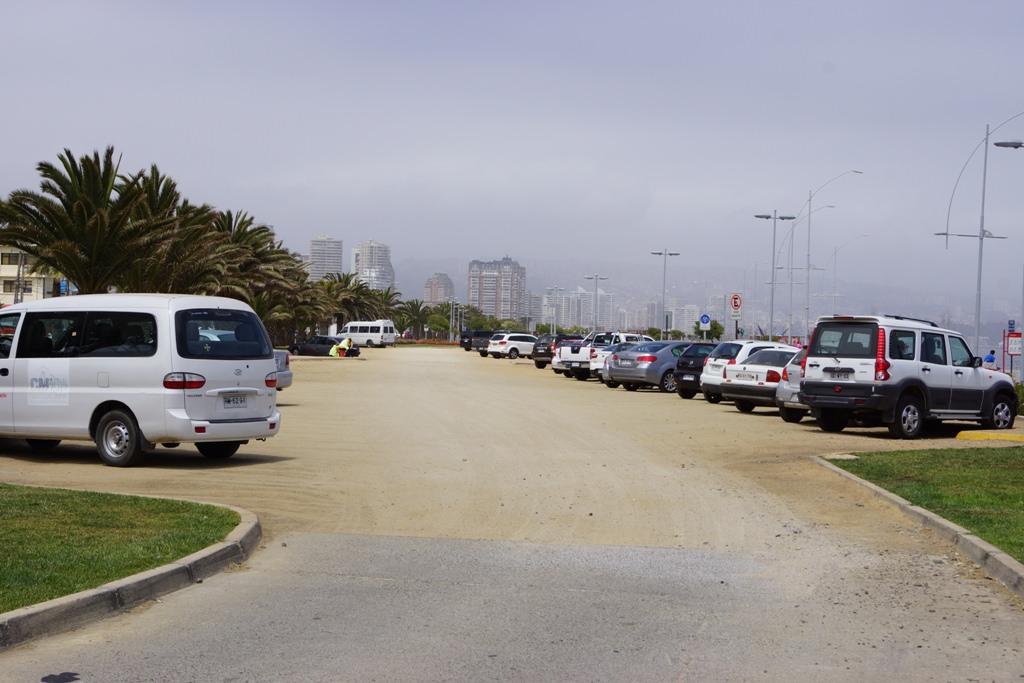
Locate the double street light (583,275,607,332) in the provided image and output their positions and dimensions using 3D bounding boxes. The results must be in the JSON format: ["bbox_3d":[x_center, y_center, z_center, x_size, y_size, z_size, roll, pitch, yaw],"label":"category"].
[{"bbox_3d":[8.214,-2.669,144.990,2.200,7.700,0.350,1,0,-4],"label":"double street light"}]

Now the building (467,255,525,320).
[{"bbox_3d":[-13.842,-41.347,1365.000,42.000,74.200,36.000,1,0,16],"label":"building"}]

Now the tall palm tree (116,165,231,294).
[{"bbox_3d":[-15.035,-3.358,64.000,6.800,8.510,6.800,1,0,0],"label":"tall palm tree"}]

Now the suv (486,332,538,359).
[{"bbox_3d":[0.673,0.296,98.102,4.850,1.720,1.860,1,0,-42],"label":"suv"}]

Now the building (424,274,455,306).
[{"bbox_3d":[-75.725,-39.286,1545.000,24.000,65.600,22.000,2,0,28],"label":"building"}]

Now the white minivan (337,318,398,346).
[{"bbox_3d":[-14.174,-0.704,142.083,5.700,2.620,1.950,2,0,37],"label":"white minivan"}]

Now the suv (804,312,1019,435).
[{"bbox_3d":[6.774,0.594,25.022,4.400,1.940,1.800,1,0,-42],"label":"suv"}]

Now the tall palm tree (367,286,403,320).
[{"bbox_3d":[-17.035,-3.542,199.990,6.200,7.700,6.200,1,0,-1],"label":"tall palm tree"}]

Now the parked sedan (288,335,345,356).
[{"bbox_3d":[-12.010,0.295,95.000,4.400,1.430,1.700,1,0,20],"label":"parked sedan"}]

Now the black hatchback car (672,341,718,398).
[{"bbox_3d":[6.032,0.796,38.403,4.100,1.460,1.700,1,0,-40],"label":"black hatchback car"}]

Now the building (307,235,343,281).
[{"bbox_3d":[-170.383,-51.905,1355.000,29.000,87.600,20.000,1,0,-14],"label":"building"}]

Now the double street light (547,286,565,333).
[{"bbox_3d":[5.411,-2.891,183.990,2.200,7.700,0.350,1,0,-4],"label":"double street light"}]

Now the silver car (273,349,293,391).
[{"bbox_3d":[-6.679,0.463,29.566,4.300,1.450,1.690,2,0,23],"label":"silver car"}]

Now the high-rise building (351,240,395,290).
[{"bbox_3d":[-121.691,-47.532,1295.000,36.000,81.800,30.000,1,0,-5],"label":"high-rise building"}]

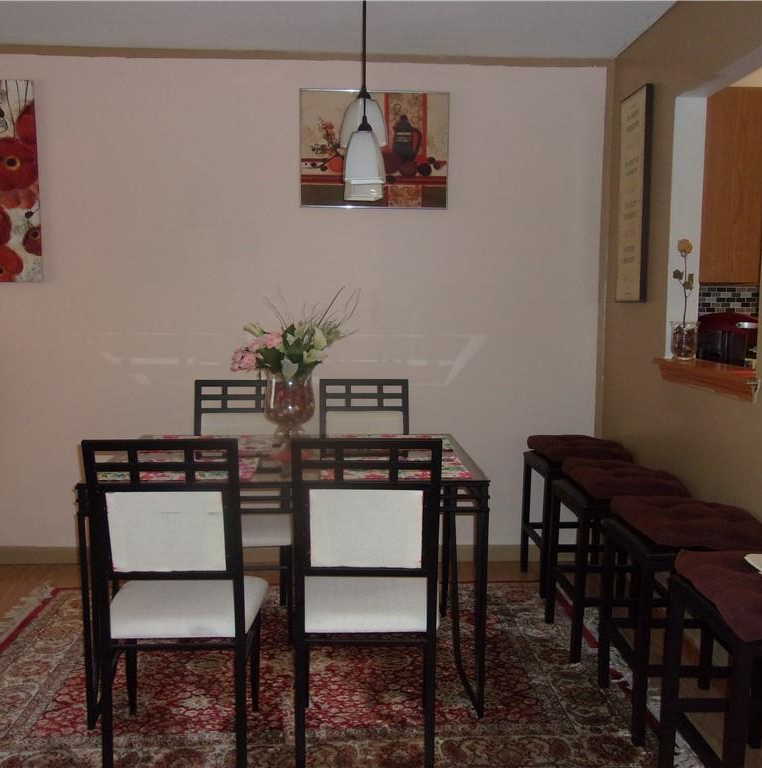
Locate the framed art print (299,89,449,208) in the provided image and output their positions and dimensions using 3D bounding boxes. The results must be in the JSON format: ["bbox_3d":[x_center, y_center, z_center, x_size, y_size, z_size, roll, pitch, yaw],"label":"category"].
[{"bbox_3d":[-0.026,-1.098,3.744,0.696,0.538,0.030,0,6,-3],"label":"framed art print"}]

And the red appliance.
[{"bbox_3d":[1.532,-0.144,3.518,0.330,0.335,0.260,0,6,-3],"label":"red appliance"}]

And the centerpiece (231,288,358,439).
[{"bbox_3d":[-0.312,-0.051,2.895,0.455,0.580,0.380,0,6,-3],"label":"centerpiece"}]

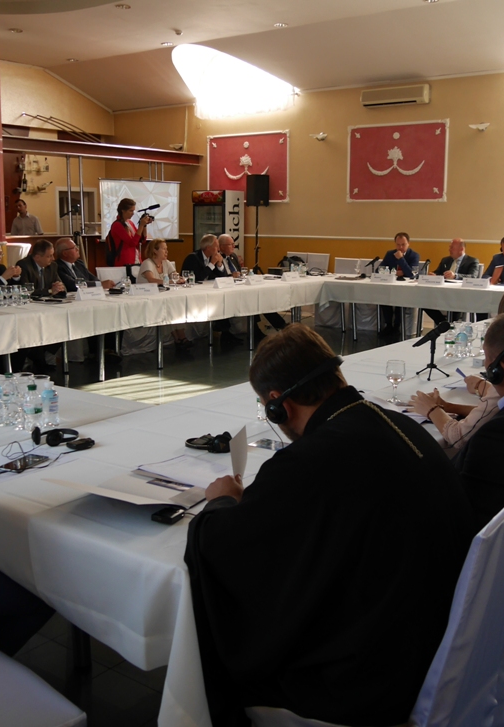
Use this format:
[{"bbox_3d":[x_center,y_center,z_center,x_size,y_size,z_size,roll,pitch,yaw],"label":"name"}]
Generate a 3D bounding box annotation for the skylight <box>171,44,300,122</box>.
[{"bbox_3d":[-0.555,-4.108,11.473,1.937,0.756,1.512,8,13,36],"label":"skylight"}]

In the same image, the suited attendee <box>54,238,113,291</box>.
[{"bbox_3d":[-1.808,-0.717,8.574,0.800,1.295,0.560,5,11,22],"label":"suited attendee"}]

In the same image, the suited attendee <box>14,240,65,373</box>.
[{"bbox_3d":[-2.033,-0.560,7.601,0.720,1.228,0.520,9,14,37],"label":"suited attendee"}]

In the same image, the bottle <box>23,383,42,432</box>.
[{"bbox_3d":[-0.825,0.168,2.945,0.071,0.178,0.071,8,13,36],"label":"bottle"}]

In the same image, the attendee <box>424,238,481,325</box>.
[{"bbox_3d":[2.489,-0.939,9.718,0.580,1.219,0.780,7,13,33],"label":"attendee"}]

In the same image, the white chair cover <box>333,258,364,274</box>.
[{"bbox_3d":[1.238,-1.016,11.247,0.440,0.955,0.520,8,13,36],"label":"white chair cover"}]

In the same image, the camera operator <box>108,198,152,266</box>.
[{"bbox_3d":[-1.476,-1.113,9.314,0.580,1.673,0.500,5,12,23],"label":"camera operator"}]

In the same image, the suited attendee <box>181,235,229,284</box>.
[{"bbox_3d":[-0.524,-1.017,10.234,0.800,1.300,0.560,5,11,22],"label":"suited attendee"}]

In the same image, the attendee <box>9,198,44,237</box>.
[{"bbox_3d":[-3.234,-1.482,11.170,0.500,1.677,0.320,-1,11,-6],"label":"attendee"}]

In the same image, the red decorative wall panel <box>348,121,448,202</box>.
[{"bbox_3d":[2.098,-2.956,11.567,1.654,1.152,0.061,9,13,37],"label":"red decorative wall panel"}]

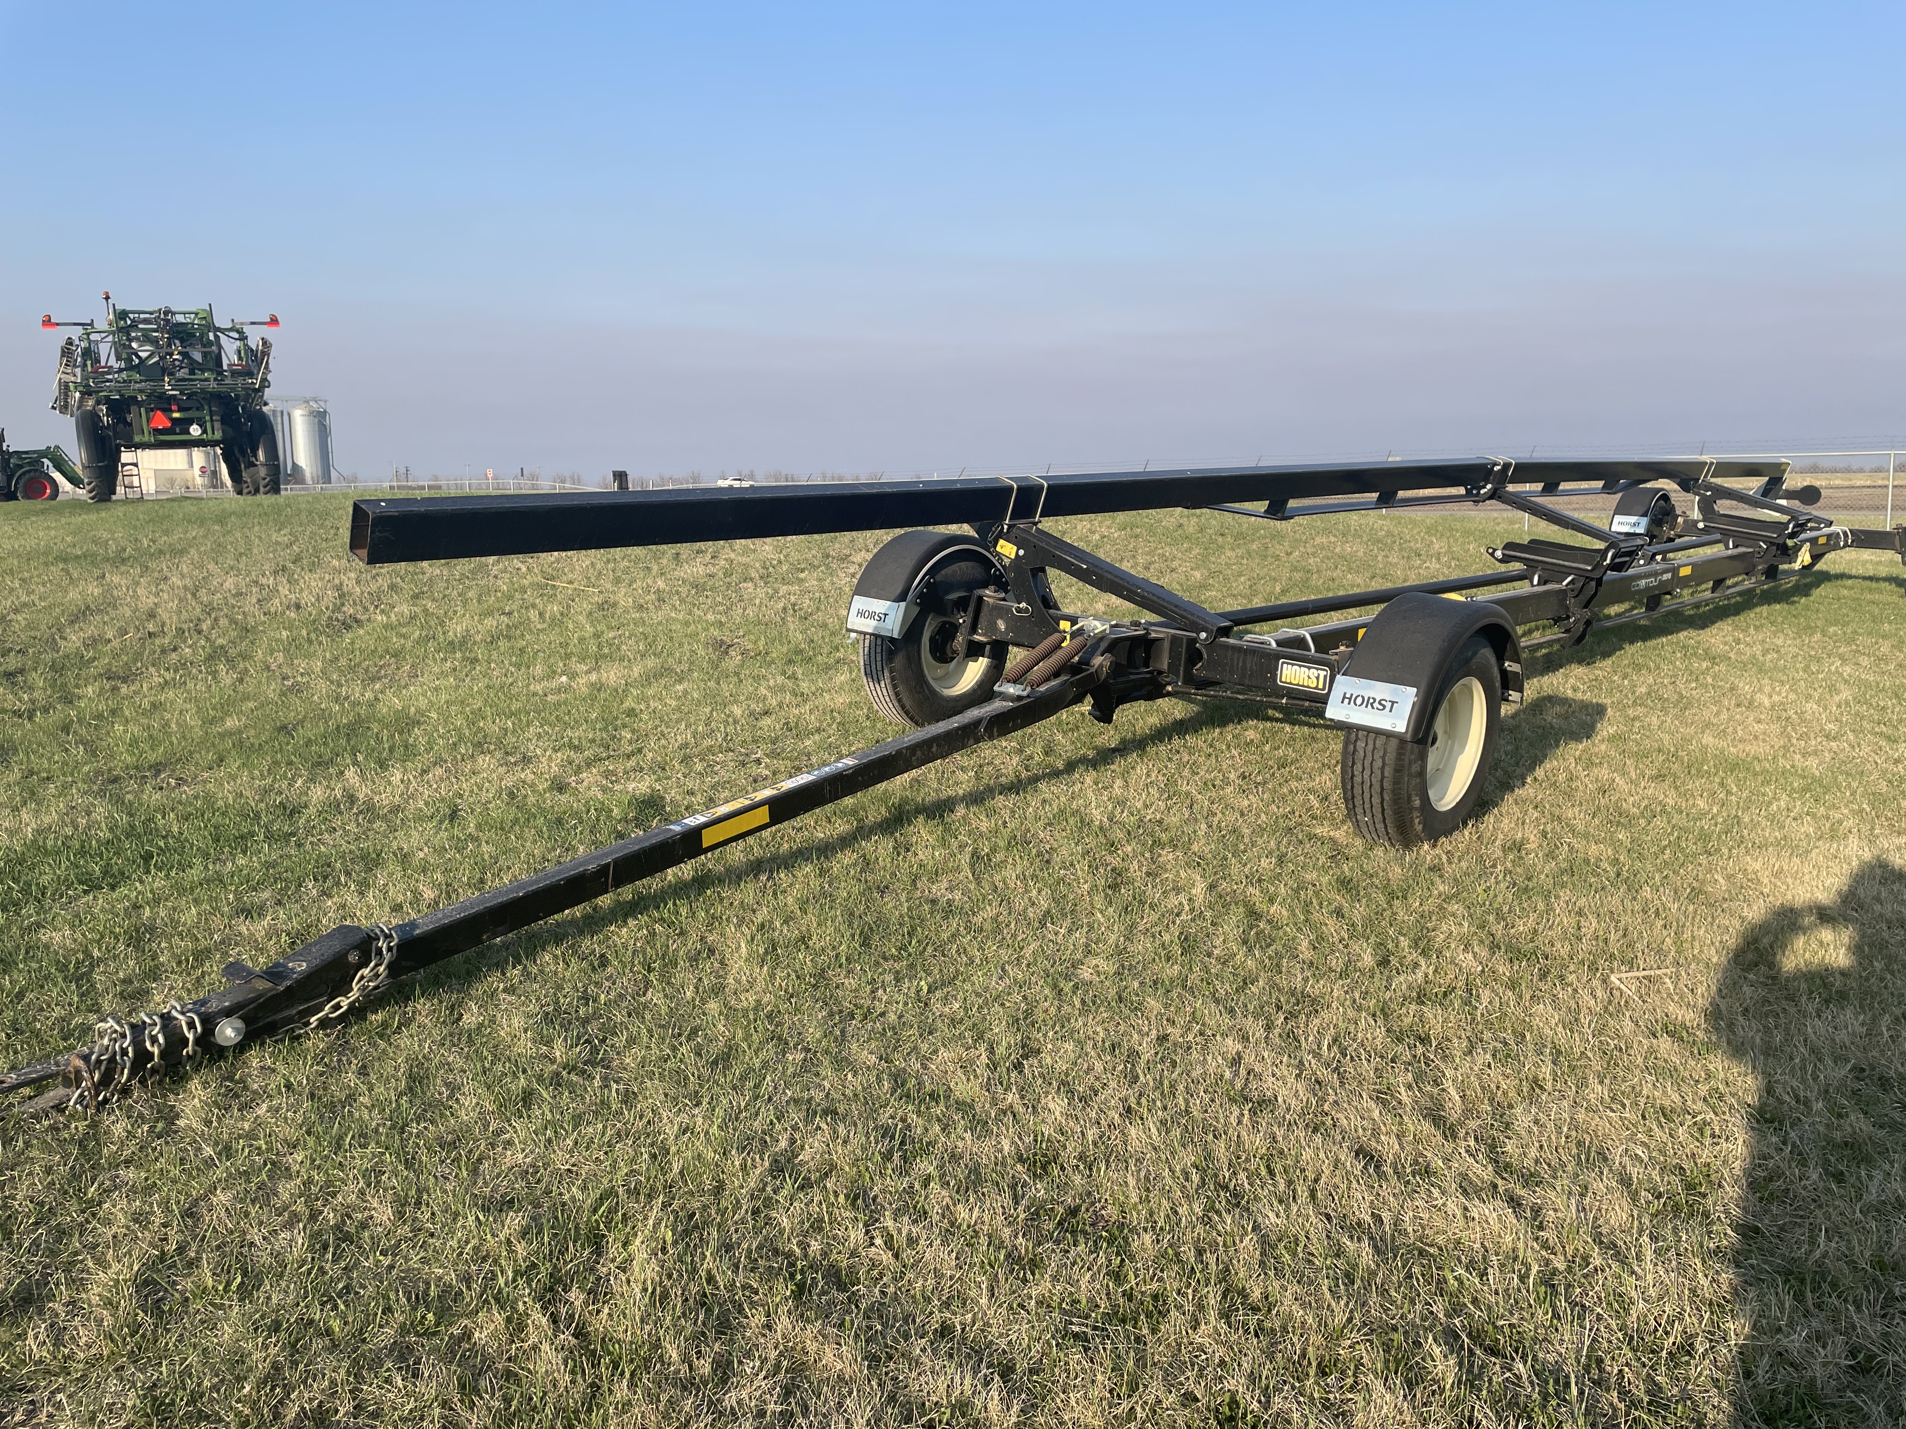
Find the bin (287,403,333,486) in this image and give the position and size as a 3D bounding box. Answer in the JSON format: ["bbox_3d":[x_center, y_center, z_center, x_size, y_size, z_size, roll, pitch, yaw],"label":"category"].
[{"bbox_3d":[-88.826,-37.524,198.000,4.750,11.500,4.750,-1,9,0],"label":"bin"}]

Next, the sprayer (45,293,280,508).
[{"bbox_3d":[-16.957,-6.701,30.777,4.000,4.150,8.700,-8,11,-30],"label":"sprayer"}]

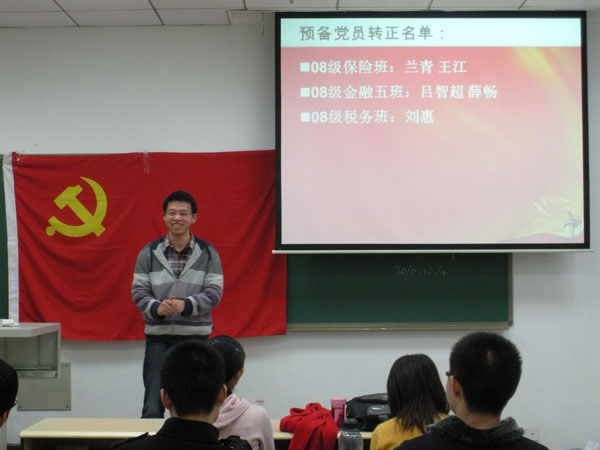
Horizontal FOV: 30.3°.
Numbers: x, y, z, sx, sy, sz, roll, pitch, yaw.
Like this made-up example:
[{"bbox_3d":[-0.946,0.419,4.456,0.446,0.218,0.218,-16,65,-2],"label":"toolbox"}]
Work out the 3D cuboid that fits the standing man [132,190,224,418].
[{"bbox_3d":[-0.648,0.684,5.918,0.500,1.740,0.360,0,-2,3],"label":"standing man"}]

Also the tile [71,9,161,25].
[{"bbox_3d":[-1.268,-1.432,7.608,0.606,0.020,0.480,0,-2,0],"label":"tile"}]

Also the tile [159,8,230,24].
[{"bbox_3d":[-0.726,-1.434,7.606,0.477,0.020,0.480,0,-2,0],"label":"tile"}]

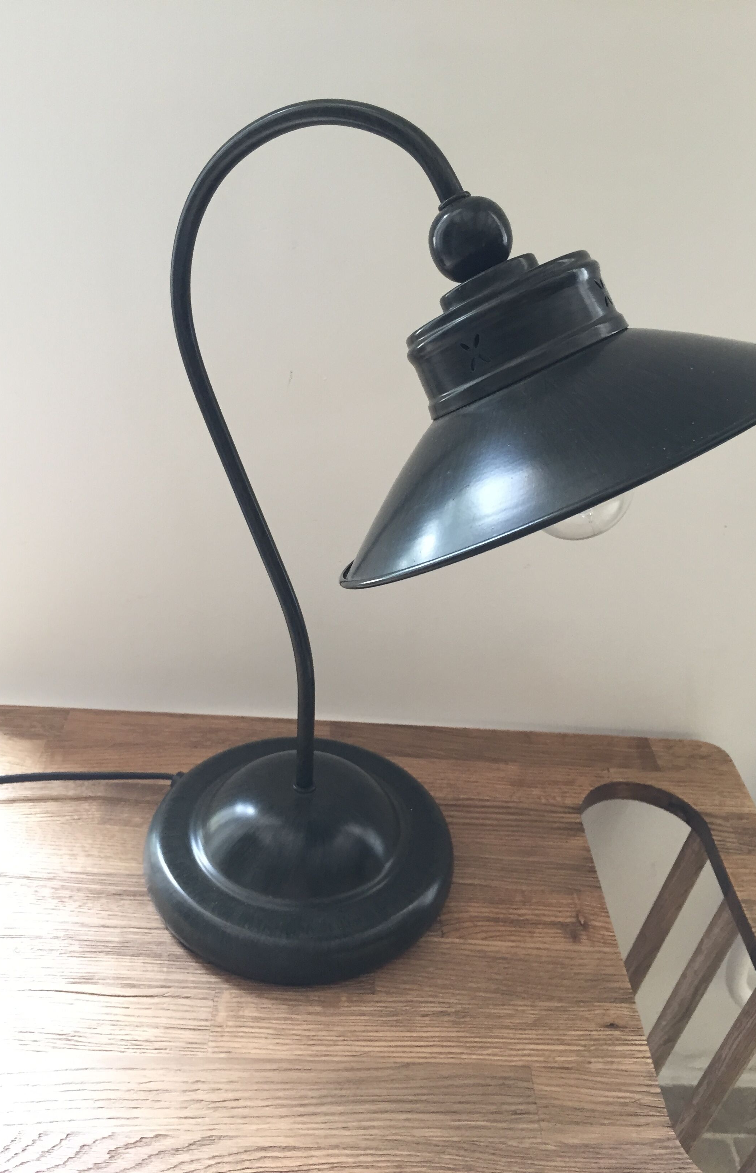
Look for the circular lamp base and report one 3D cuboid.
[{"bbox_3d":[-0.047,0.150,0.615,0.195,0.065,0.195,3,32,-5],"label":"circular lamp base"}]

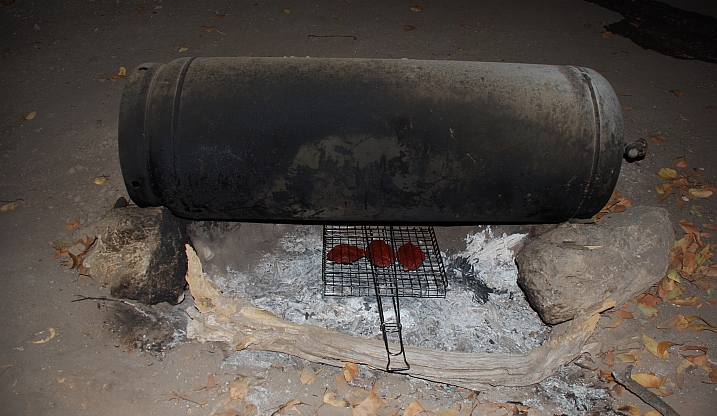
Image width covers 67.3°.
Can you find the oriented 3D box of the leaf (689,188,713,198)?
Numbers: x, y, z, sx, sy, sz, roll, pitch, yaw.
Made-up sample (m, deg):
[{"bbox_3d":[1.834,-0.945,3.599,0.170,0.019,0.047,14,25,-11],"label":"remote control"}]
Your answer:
[{"bbox_3d":[1.099,-0.047,1.730,0.073,0.012,0.038,8,45,7],"label":"leaf"}]

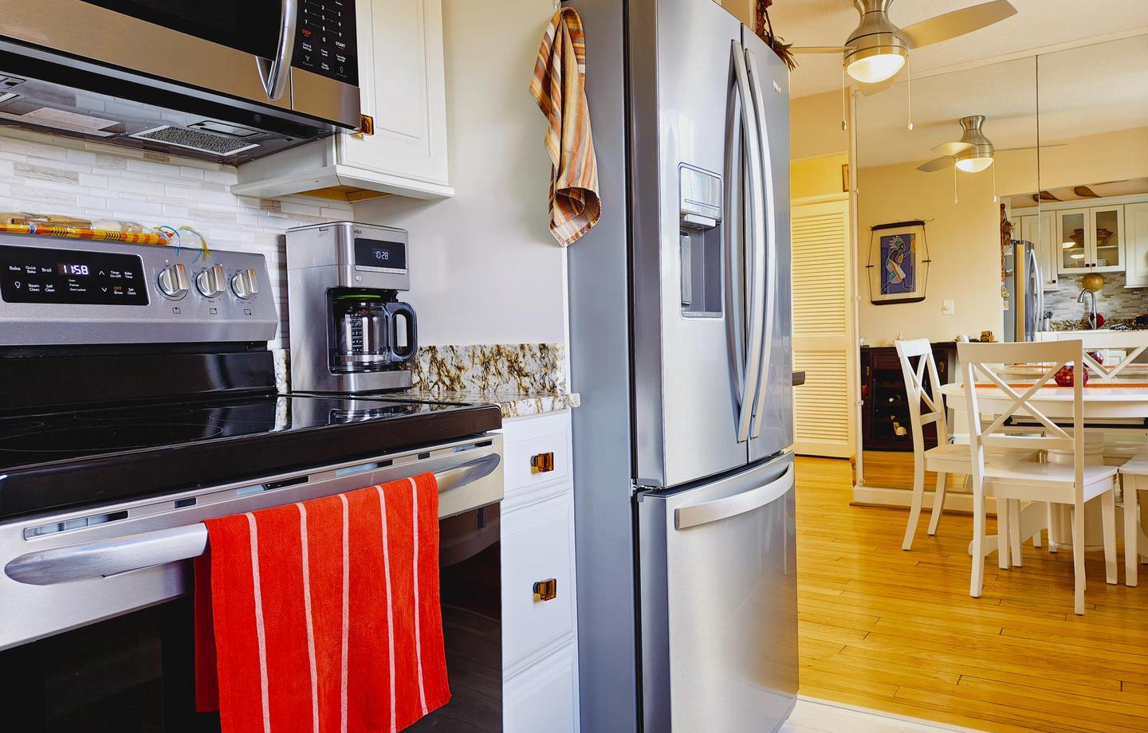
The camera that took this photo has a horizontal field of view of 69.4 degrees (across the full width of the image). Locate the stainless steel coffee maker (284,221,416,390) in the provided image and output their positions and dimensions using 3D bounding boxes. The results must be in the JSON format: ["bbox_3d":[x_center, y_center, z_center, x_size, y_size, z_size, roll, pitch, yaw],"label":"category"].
[{"bbox_3d":[-0.473,-0.119,1.805,0.220,0.354,0.182,0,2,32],"label":"stainless steel coffee maker"}]

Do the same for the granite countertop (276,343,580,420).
[{"bbox_3d":[-0.330,0.024,1.704,0.635,0.133,0.292,0,2,32],"label":"granite countertop"}]

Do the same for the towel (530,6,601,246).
[{"bbox_3d":[-0.020,-0.459,1.595,0.135,0.445,0.073,0,2,32],"label":"towel"}]

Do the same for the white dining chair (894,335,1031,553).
[{"bbox_3d":[1.835,0.361,3.851,0.530,0.970,0.450,0,3,38],"label":"white dining chair"}]

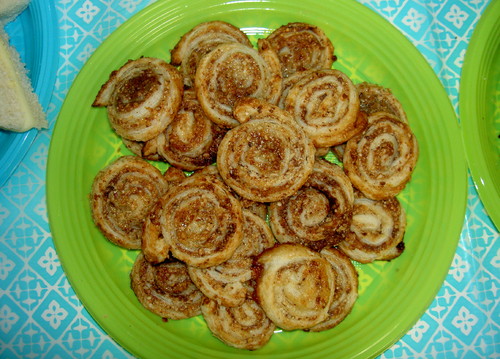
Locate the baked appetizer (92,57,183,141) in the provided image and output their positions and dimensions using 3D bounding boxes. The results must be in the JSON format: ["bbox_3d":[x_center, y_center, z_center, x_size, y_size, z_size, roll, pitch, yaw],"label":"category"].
[{"bbox_3d":[-0.074,-0.053,0.375,0.058,0.016,0.054,-1,77,5],"label":"baked appetizer"}]

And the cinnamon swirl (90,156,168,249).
[{"bbox_3d":[-0.077,0.015,0.368,0.050,0.014,0.061,0,80,1],"label":"cinnamon swirl"}]

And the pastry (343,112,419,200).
[{"bbox_3d":[0.084,-0.015,0.361,0.045,0.016,0.054,1,80,-8],"label":"pastry"}]

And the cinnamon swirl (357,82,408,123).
[{"bbox_3d":[0.077,-0.037,0.367,0.047,0.016,0.047,0,82,1],"label":"cinnamon swirl"}]

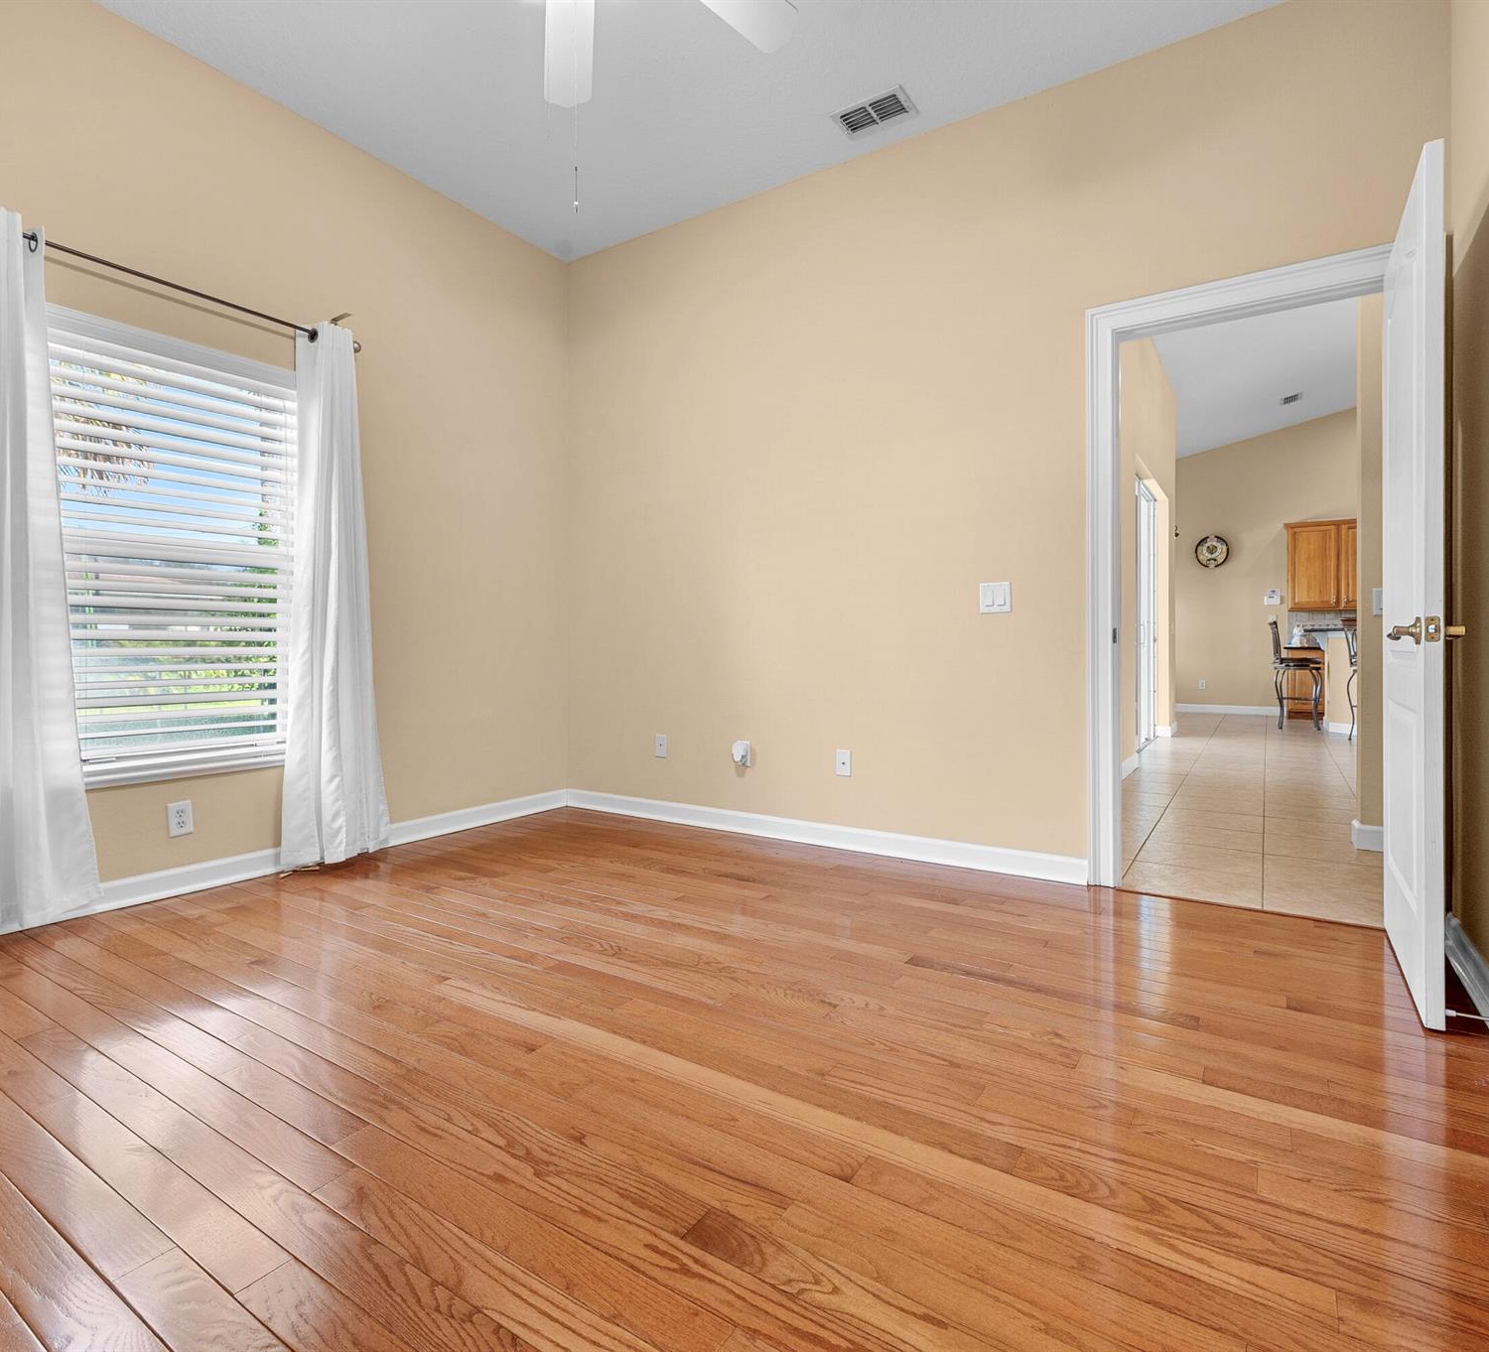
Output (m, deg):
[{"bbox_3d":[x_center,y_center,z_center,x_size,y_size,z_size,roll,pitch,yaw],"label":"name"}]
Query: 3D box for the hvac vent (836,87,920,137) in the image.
[{"bbox_3d":[0.533,-2.247,3.181,0.305,0.020,0.200,1,1,33],"label":"hvac vent"}]

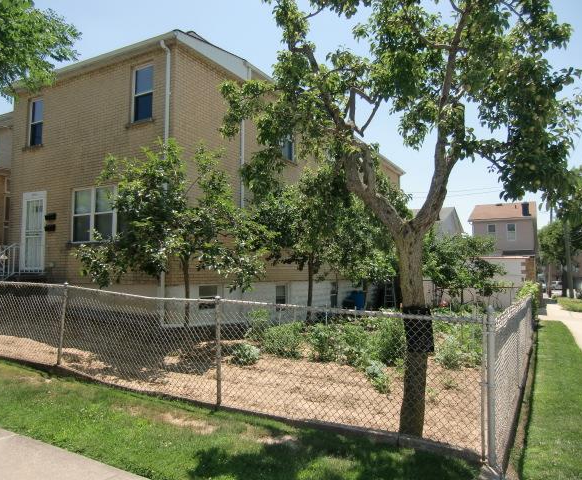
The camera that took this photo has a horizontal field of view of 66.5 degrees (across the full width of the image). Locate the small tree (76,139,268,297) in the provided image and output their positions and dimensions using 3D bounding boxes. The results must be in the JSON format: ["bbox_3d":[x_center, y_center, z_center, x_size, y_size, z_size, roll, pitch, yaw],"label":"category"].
[{"bbox_3d":[-2.182,0.167,8.100,3.400,4.032,3.100,1,-4,0],"label":"small tree"}]

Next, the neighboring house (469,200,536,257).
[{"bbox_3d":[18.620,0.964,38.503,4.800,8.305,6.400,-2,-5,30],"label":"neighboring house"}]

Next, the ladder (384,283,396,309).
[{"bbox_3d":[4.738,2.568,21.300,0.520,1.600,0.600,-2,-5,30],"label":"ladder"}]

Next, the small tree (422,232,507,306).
[{"bbox_3d":[8.212,1.566,21.000,3.700,3.831,3.500,1,-4,0],"label":"small tree"}]

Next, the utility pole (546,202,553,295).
[{"bbox_3d":[29.409,0.905,50.366,0.300,10.500,0.300,1,-4,0],"label":"utility pole"}]

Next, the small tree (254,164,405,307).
[{"bbox_3d":[1.111,0.242,12.800,4.200,4.824,3.700,1,-4,0],"label":"small tree"}]

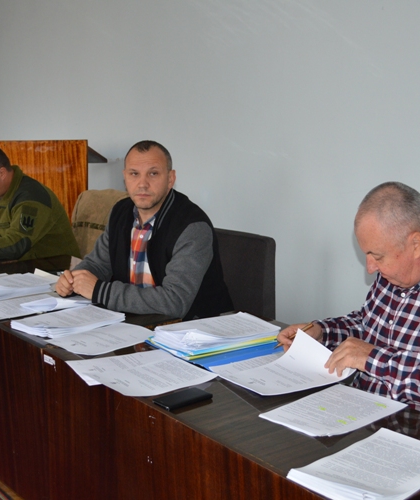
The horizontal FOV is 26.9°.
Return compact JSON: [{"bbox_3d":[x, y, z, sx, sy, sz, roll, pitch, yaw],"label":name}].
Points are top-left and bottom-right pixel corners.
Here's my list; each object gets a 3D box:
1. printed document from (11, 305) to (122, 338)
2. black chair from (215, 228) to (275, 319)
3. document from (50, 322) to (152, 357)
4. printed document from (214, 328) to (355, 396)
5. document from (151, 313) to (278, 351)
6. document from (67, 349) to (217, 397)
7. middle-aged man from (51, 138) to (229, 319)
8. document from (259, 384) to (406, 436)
[{"bbox_3d":[-0.460,0.236,2.869,0.300,0.028,0.220,-10,14,-42],"label":"printed document"},{"bbox_3d":[-0.095,0.436,3.341,0.580,0.960,0.500,-8,13,-36],"label":"black chair"},{"bbox_3d":[-0.332,0.271,2.722,0.295,0.010,0.210,-10,14,-42],"label":"document"},{"bbox_3d":[0.182,0.296,2.322,0.295,0.080,0.215,-8,14,-36],"label":"printed document"},{"bbox_3d":[0.021,0.246,2.629,0.300,0.040,0.220,-7,12,-31],"label":"document"},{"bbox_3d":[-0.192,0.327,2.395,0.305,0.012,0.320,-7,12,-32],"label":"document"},{"bbox_3d":[-0.201,0.274,3.234,0.660,1.320,0.580,-10,14,-41],"label":"middle-aged man"},{"bbox_3d":[0.290,0.373,2.069,0.297,0.011,0.210,-10,14,-40],"label":"document"}]

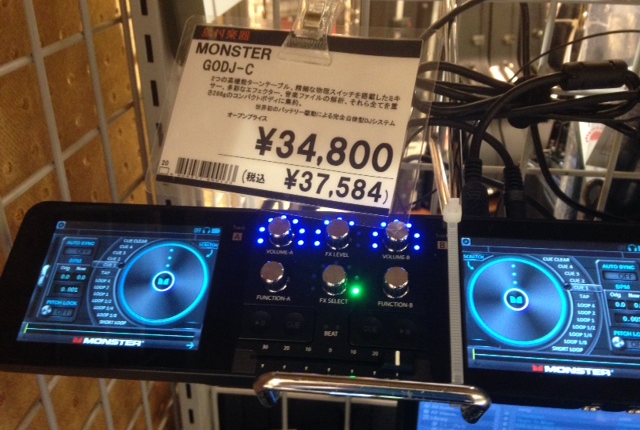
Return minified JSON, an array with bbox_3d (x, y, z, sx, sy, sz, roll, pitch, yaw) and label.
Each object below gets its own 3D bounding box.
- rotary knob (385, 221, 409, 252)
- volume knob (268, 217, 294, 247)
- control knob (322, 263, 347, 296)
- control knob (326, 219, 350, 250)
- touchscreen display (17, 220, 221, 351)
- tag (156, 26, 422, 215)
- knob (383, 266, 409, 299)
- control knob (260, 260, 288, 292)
[{"bbox_3d":[0.030,0.008,0.237,0.009,0.009,0.009,2,59,6],"label":"rotary knob"},{"bbox_3d":[-0.016,0.007,0.242,0.009,0.009,0.009,2,59,6],"label":"volume knob"},{"bbox_3d":[0.006,0.025,0.229,0.009,0.009,0.009,2,59,6],"label":"control knob"},{"bbox_3d":[0.007,0.008,0.240,0.009,0.009,0.009,2,59,6],"label":"control knob"},{"bbox_3d":[-0.077,0.027,0.240,0.070,0.003,0.052,2,59,6],"label":"touchscreen display"},{"bbox_3d":[-0.015,-0.043,0.259,0.105,0.074,0.002,9,-9,17],"label":"tag"},{"bbox_3d":[0.028,0.025,0.227,0.009,0.009,0.009,2,59,6],"label":"knob"},{"bbox_3d":[-0.017,0.024,0.232,0.009,0.009,0.009,2,59,6],"label":"control knob"}]

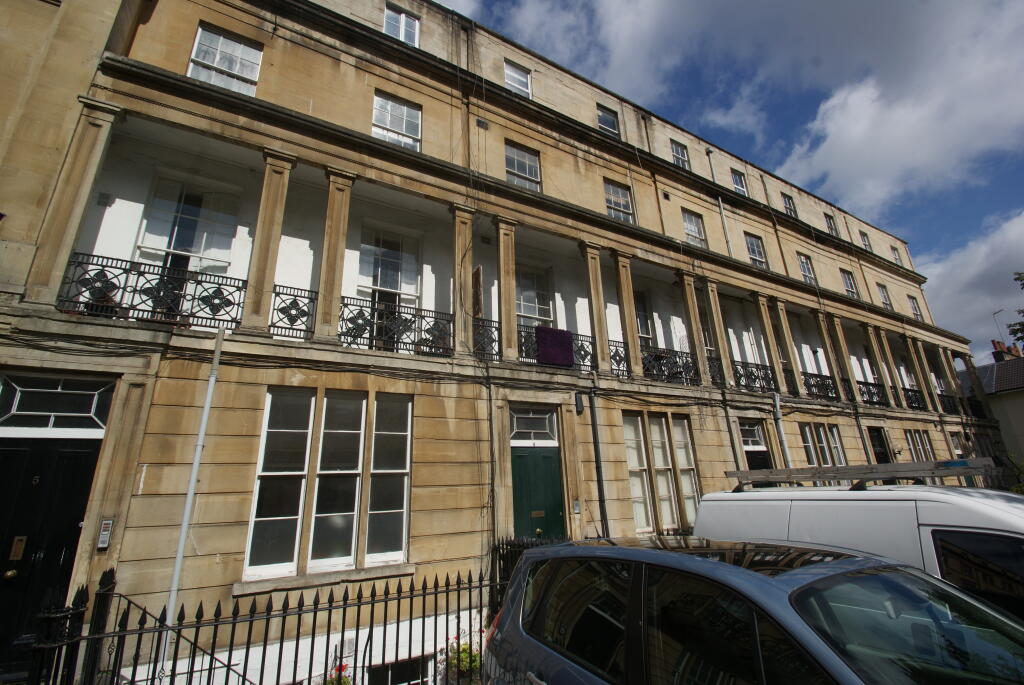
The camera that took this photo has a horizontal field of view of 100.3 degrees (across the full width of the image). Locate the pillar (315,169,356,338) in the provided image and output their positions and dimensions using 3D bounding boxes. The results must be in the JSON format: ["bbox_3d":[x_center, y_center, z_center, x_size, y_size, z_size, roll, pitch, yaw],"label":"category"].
[{"bbox_3d":[-2.926,-1.443,7.034,0.430,3.010,0.330,8,-20,-28],"label":"pillar"}]

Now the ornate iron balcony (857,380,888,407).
[{"bbox_3d":[12.117,1.746,14.505,1.916,0.777,0.080,8,-20,-27],"label":"ornate iron balcony"}]

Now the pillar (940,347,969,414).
[{"bbox_3d":[17.979,1.581,17.547,0.370,2.872,0.240,7,-19,-28],"label":"pillar"}]

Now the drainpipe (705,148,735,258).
[{"bbox_3d":[6.922,-4.540,14.176,0.180,4.466,0.170,7,-19,-28],"label":"drainpipe"}]

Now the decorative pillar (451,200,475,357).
[{"bbox_3d":[-0.877,-1.137,7.698,0.370,2.905,0.240,7,-19,-28],"label":"decorative pillar"}]

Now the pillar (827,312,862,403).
[{"bbox_3d":[11.462,0.573,14.674,0.430,3.010,0.330,8,-20,-28],"label":"pillar"}]

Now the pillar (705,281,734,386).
[{"bbox_3d":[5.307,-0.265,10.934,0.370,2.938,0.240,7,-19,-28],"label":"pillar"}]

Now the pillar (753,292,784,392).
[{"bbox_3d":[7.492,0.016,12.401,0.449,3.016,0.270,8,-20,-27],"label":"pillar"}]

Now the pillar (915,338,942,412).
[{"bbox_3d":[17.181,1.374,17.710,0.430,3.010,0.330,8,-20,-28],"label":"pillar"}]

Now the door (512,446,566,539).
[{"bbox_3d":[0.452,2.902,7.239,0.979,2.200,0.090,7,-19,-28],"label":"door"}]

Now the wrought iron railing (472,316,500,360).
[{"bbox_3d":[-0.463,-0.050,7.896,0.660,0.820,0.090,8,-20,-28],"label":"wrought iron railing"}]

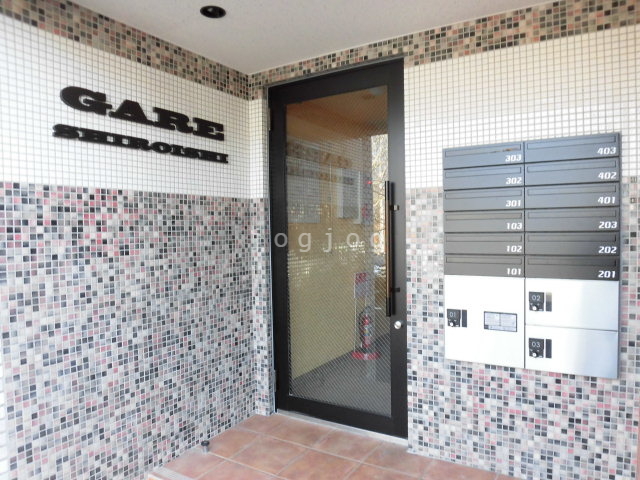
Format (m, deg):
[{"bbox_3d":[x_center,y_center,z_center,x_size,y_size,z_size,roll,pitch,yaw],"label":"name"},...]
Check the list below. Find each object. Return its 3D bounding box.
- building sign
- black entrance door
[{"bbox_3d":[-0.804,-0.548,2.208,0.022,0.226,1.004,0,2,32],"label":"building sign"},{"bbox_3d":[0.098,0.067,2.615,0.868,2.050,0.060,0,2,28],"label":"black entrance door"}]

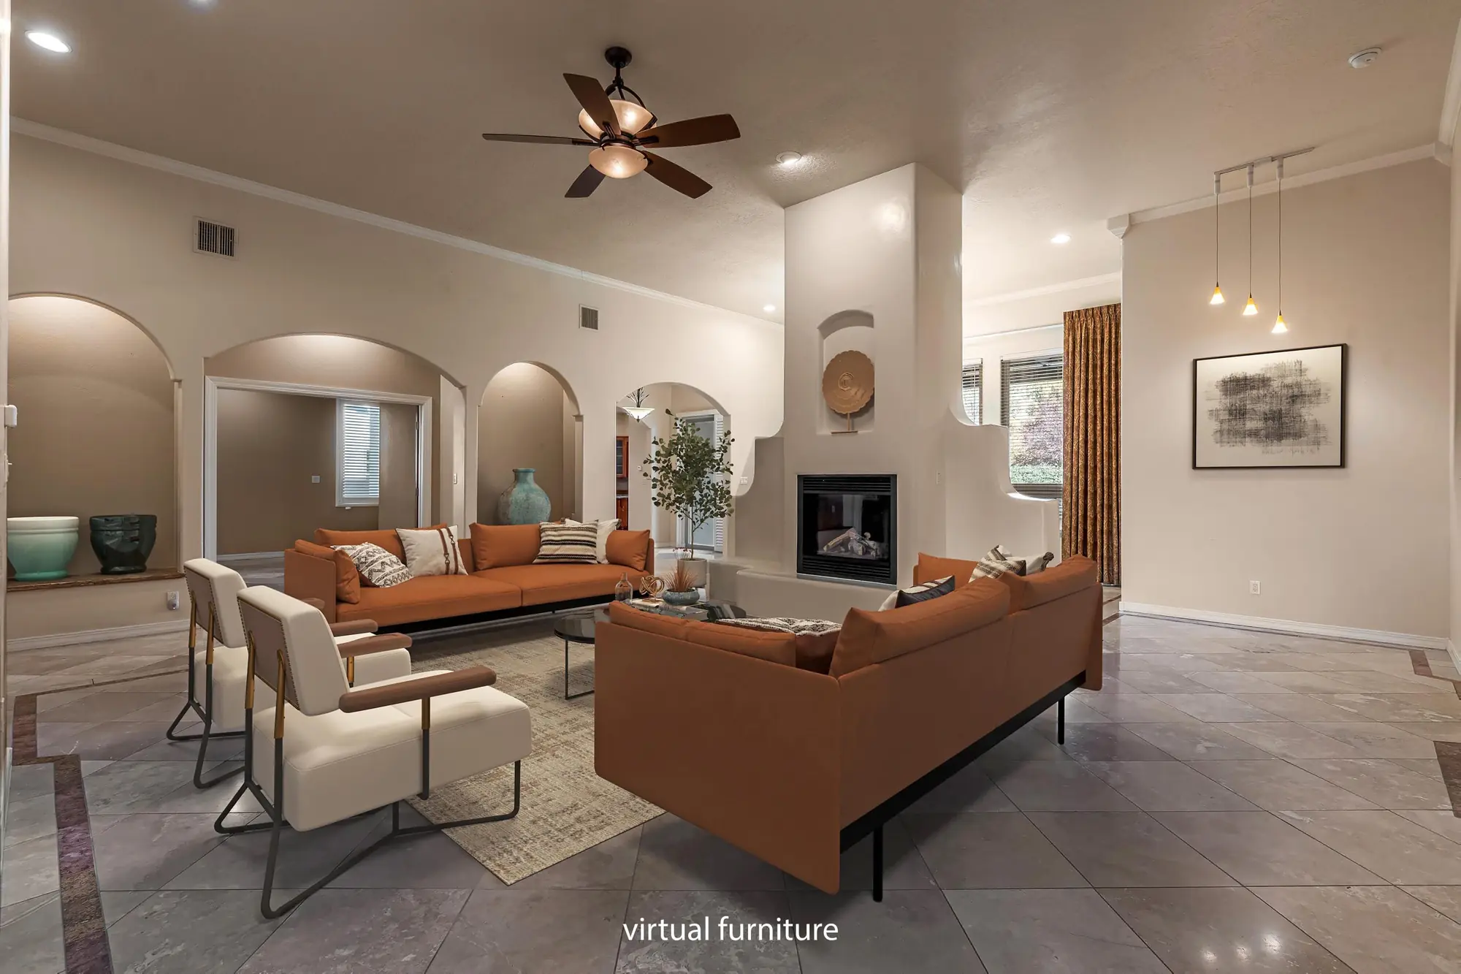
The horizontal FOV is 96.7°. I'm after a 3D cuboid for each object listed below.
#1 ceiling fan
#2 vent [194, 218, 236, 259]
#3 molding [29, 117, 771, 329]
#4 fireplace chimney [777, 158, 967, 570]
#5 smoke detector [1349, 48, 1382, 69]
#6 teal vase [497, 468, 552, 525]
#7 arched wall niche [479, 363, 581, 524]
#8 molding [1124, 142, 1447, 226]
[{"bbox_3d":[-0.659,-2.166,3.821,1.460,0.740,1.460,0,0,0],"label":"ceiling fan"},{"bbox_3d":[-4.201,-2.025,5.307,0.285,0.280,0.025,0,0,-44],"label":"vent"},{"bbox_3d":[-2.132,-2.493,7.284,7.970,0.087,0.090,0,0,-44],"label":"molding"},{"bbox_3d":[1.214,-0.826,5.742,1.274,3.383,0.771,0,0,42],"label":"fireplace chimney"},{"bbox_3d":[3.684,-2.482,3.766,0.138,0.045,0.138,0,0,42],"label":"smoke detector"},{"bbox_3d":[-2.397,0.241,7.550,0.601,0.907,0.601,0,0,-44],"label":"teal vase"},{"bbox_3d":[-2.422,-0.355,7.508,1.310,2.120,0.620,0,0,-44],"label":"arched wall niche"},{"bbox_3d":[4.411,-2.458,5.391,2.040,0.085,0.090,0,0,42],"label":"molding"}]

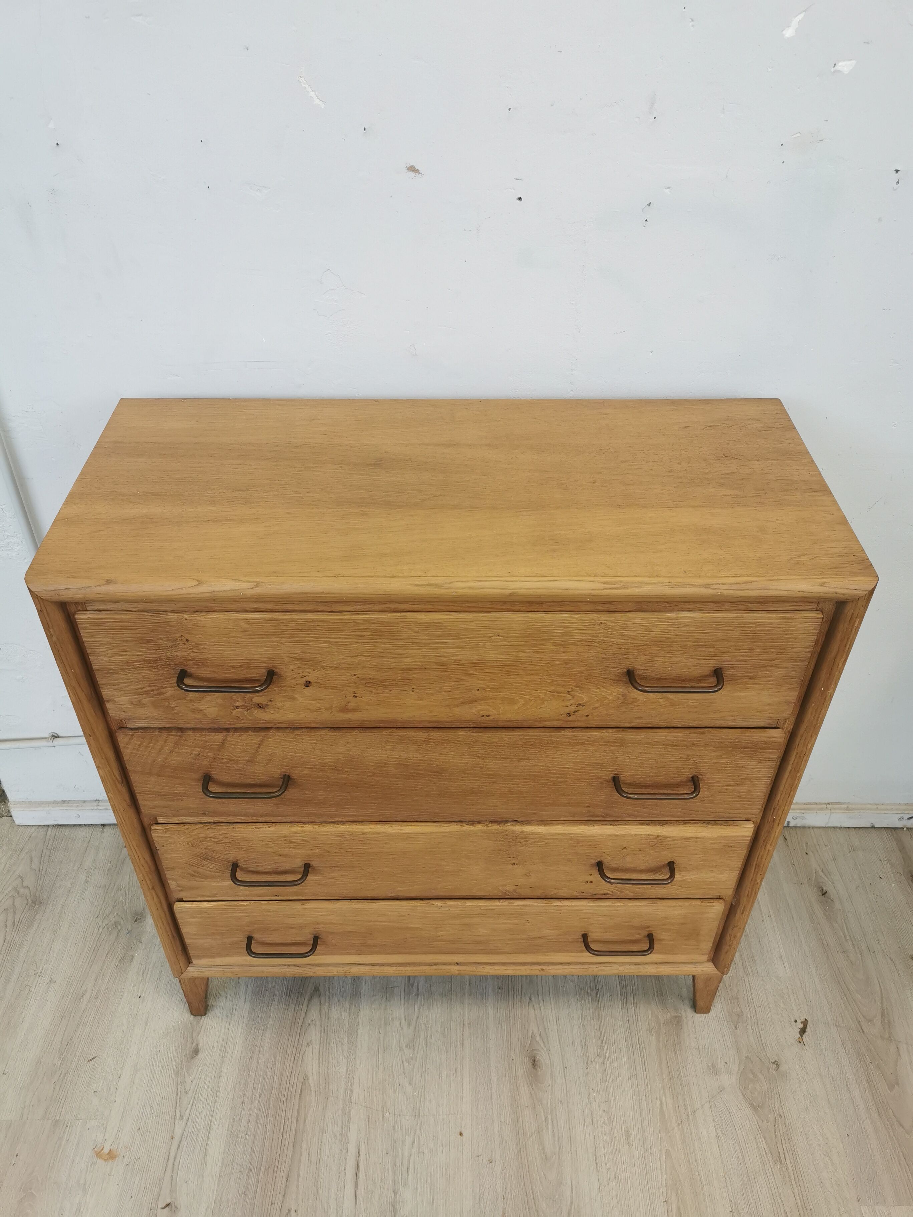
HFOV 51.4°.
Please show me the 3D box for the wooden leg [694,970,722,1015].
[{"bbox_3d":[0.415,0.633,1.614,0.047,0.140,0.045,0,41,0],"label":"wooden leg"}]

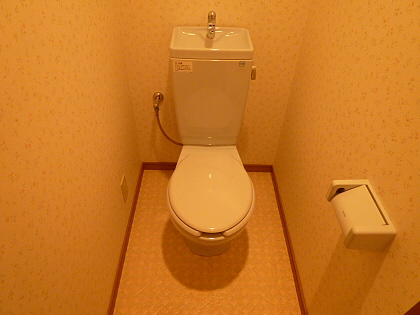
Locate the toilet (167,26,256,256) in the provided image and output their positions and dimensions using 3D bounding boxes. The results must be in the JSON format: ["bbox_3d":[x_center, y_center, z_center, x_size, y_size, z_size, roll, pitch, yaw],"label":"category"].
[{"bbox_3d":[0.007,0.018,1.300,0.378,0.896,0.715,1,43,-1],"label":"toilet"}]

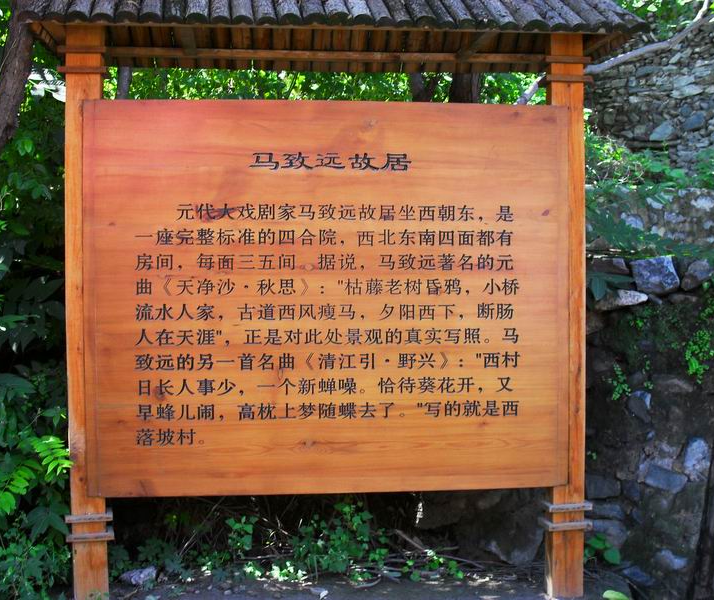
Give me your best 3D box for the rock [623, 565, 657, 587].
[{"bbox_3d":[1.363,1.334,4.700,0.165,0.100,0.130,0,1,-5],"label":"rock"}]

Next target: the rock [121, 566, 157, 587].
[{"bbox_3d":[-0.991,1.254,4.400,0.170,0.085,0.120,0,1,-5],"label":"rock"}]

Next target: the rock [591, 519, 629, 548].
[{"bbox_3d":[1.262,1.167,4.850,0.200,0.140,0.160,0,1,-5],"label":"rock"}]

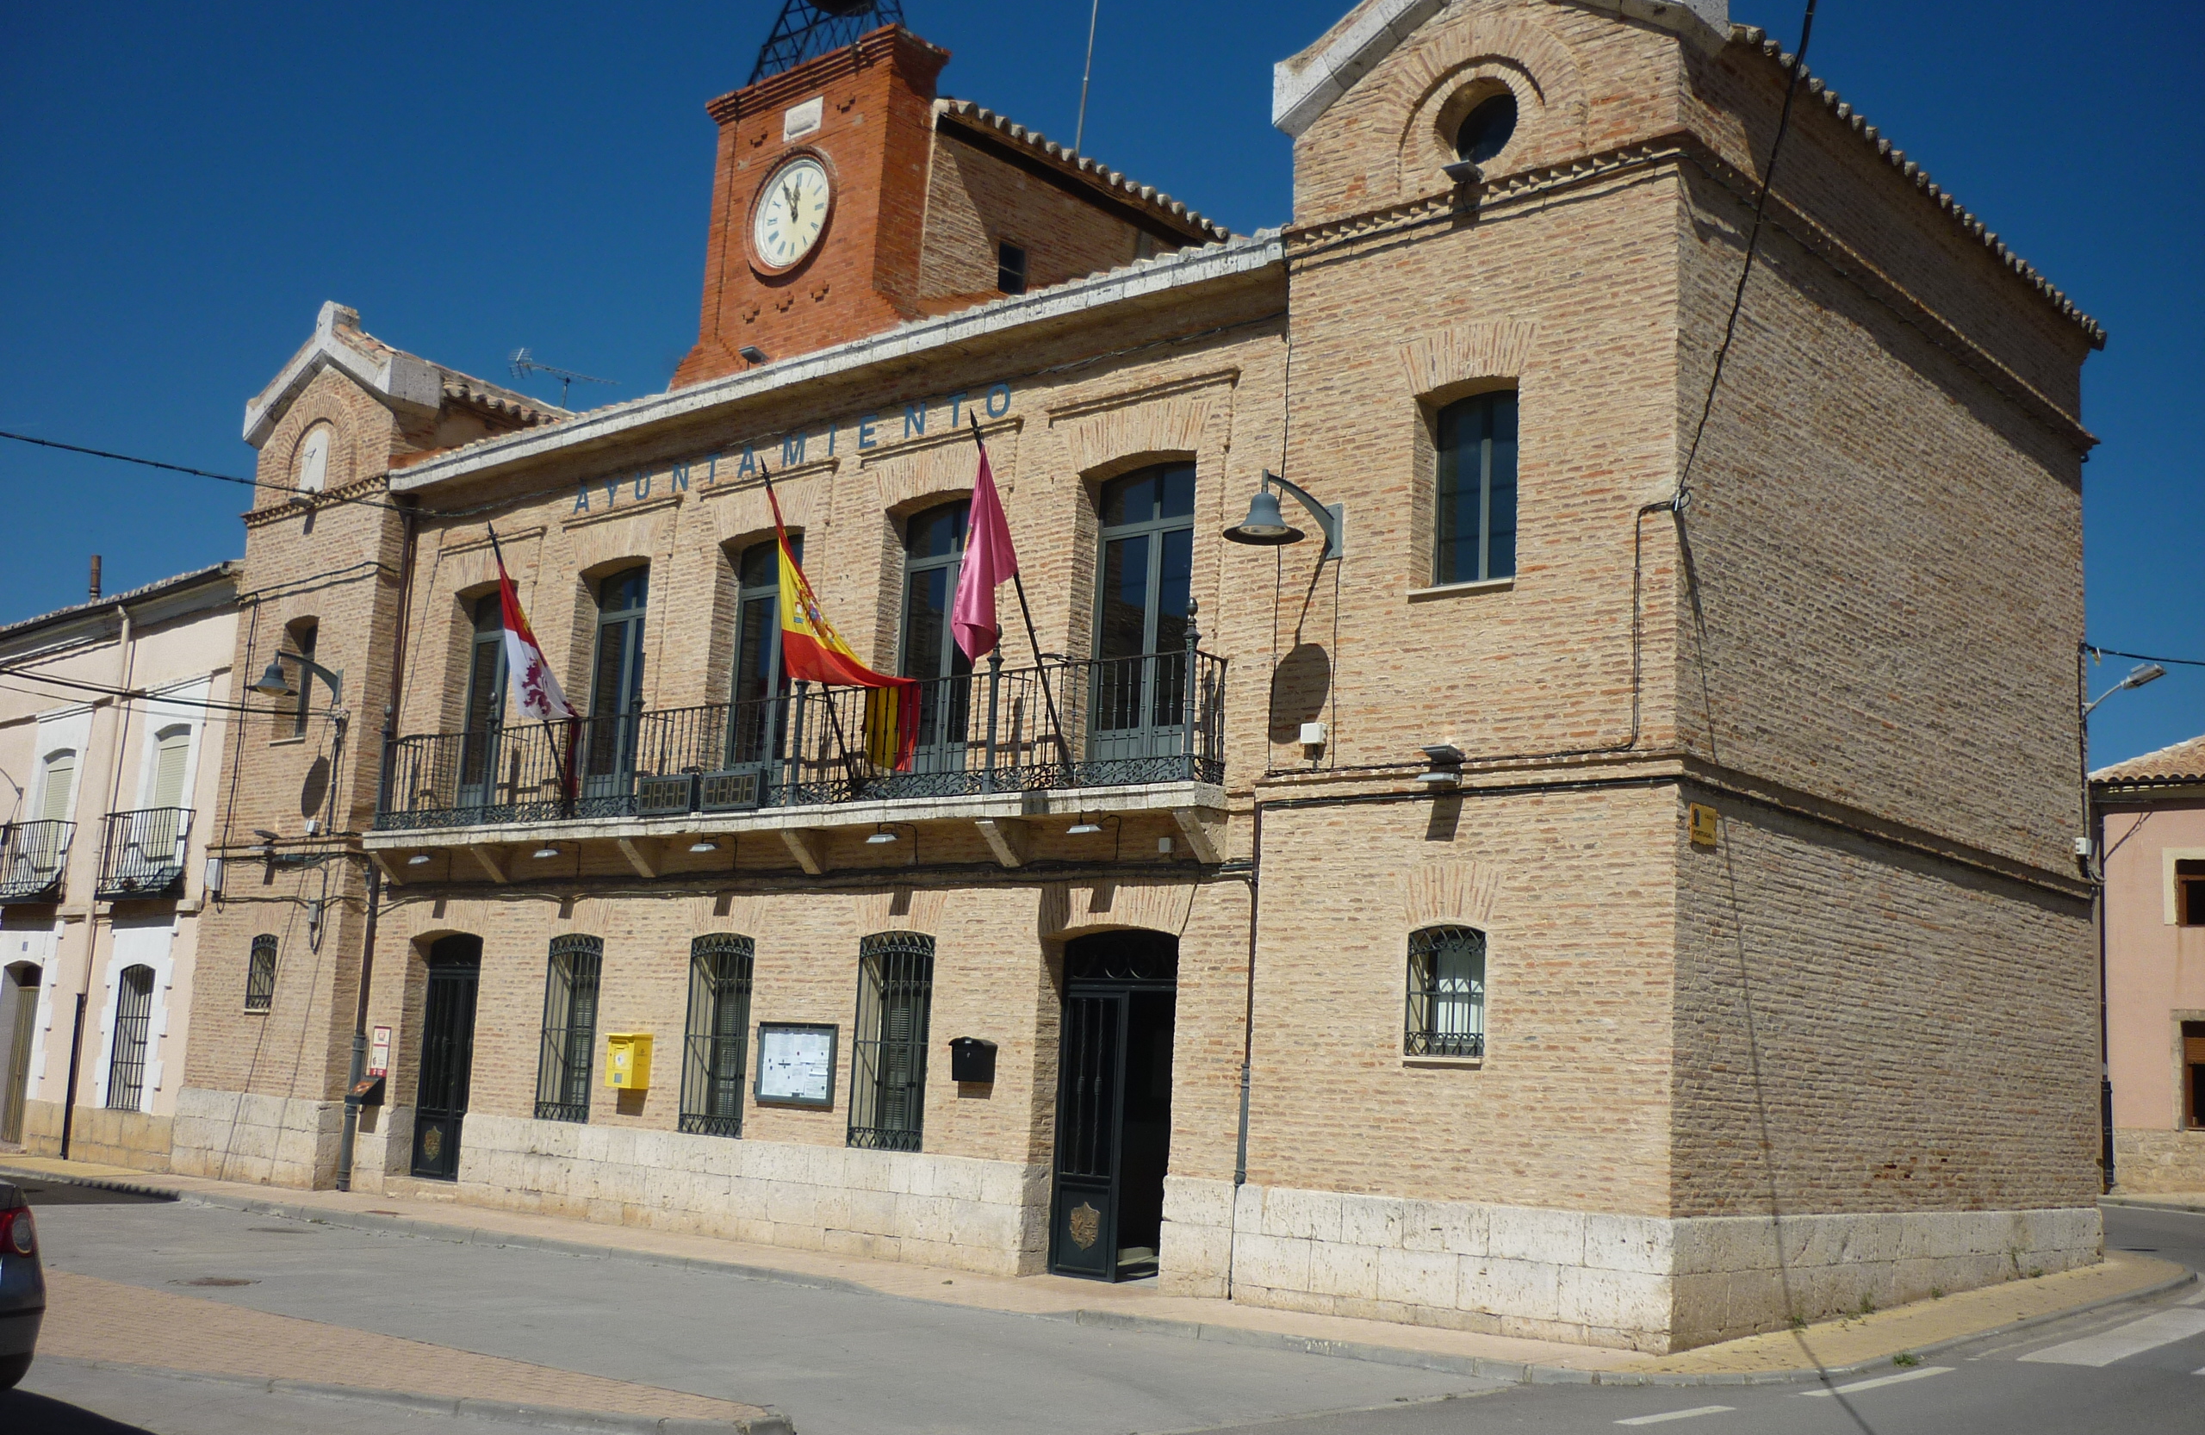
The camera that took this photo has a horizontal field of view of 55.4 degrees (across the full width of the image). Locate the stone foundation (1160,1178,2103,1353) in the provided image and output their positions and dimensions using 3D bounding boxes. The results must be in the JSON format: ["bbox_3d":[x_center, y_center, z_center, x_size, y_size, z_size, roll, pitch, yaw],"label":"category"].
[{"bbox_3d":[4.728,4.393,17.542,4.355,0.858,8.749,-5,-13,41],"label":"stone foundation"}]

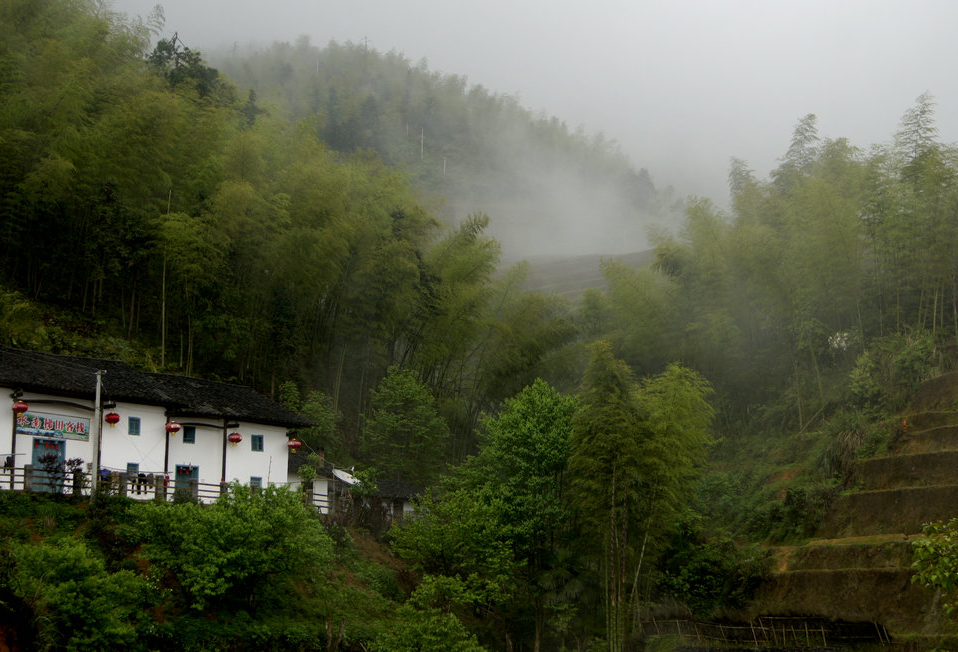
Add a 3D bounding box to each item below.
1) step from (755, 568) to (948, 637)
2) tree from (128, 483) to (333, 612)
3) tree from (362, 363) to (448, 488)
[{"bbox_3d":[13.807,10.175,60.500,7.800,2.500,1.800,-8,-13,36],"label":"step"},{"bbox_3d":[-10.962,9.771,72.000,8.600,5.700,7.000,0,-10,0],"label":"tree"},{"bbox_3d":[-4.368,6.270,97.000,5.200,7.800,5.200,0,-10,0],"label":"tree"}]

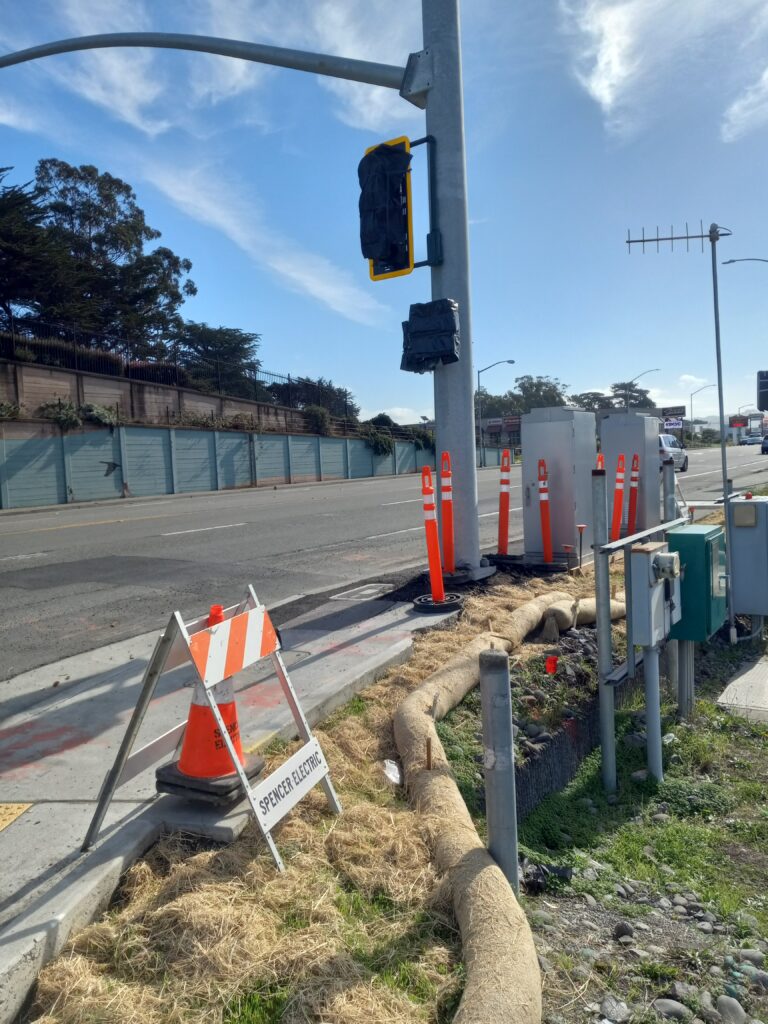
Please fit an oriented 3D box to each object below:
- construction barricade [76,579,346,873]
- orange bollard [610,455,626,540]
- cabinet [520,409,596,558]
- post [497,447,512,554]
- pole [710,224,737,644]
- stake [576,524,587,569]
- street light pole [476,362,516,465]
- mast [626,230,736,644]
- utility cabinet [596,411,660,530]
[{"bbox_3d":[-0.625,0.765,3.060,0.770,0.880,0.610,0,3,16],"label":"construction barricade"},{"bbox_3d":[2.803,-0.184,9.568,0.100,1.045,0.100,5,4,27],"label":"orange bollard"},{"bbox_3d":[2.010,-0.285,9.120,0.620,1.680,0.770,0,4,29],"label":"cabinet"},{"bbox_3d":[1.164,-0.089,7.669,0.100,1.038,0.100,3,4,28],"label":"post"},{"bbox_3d":[3.227,-0.718,7.578,0.080,3.969,0.080,-4,4,7],"label":"pole"},{"bbox_3d":[1.948,0.341,7.887,0.090,0.436,0.090,2,4,28],"label":"stake"},{"bbox_3d":[10.552,-9.231,74.938,3.700,10.000,0.350,0,4,27],"label":"street light pole"},{"bbox_3d":[2.901,-0.697,7.619,0.968,3.969,0.120,-4,4,7],"label":"mast"},{"bbox_3d":[3.490,-0.520,11.250,0.620,1.640,0.750,0,4,29],"label":"utility cabinet"}]

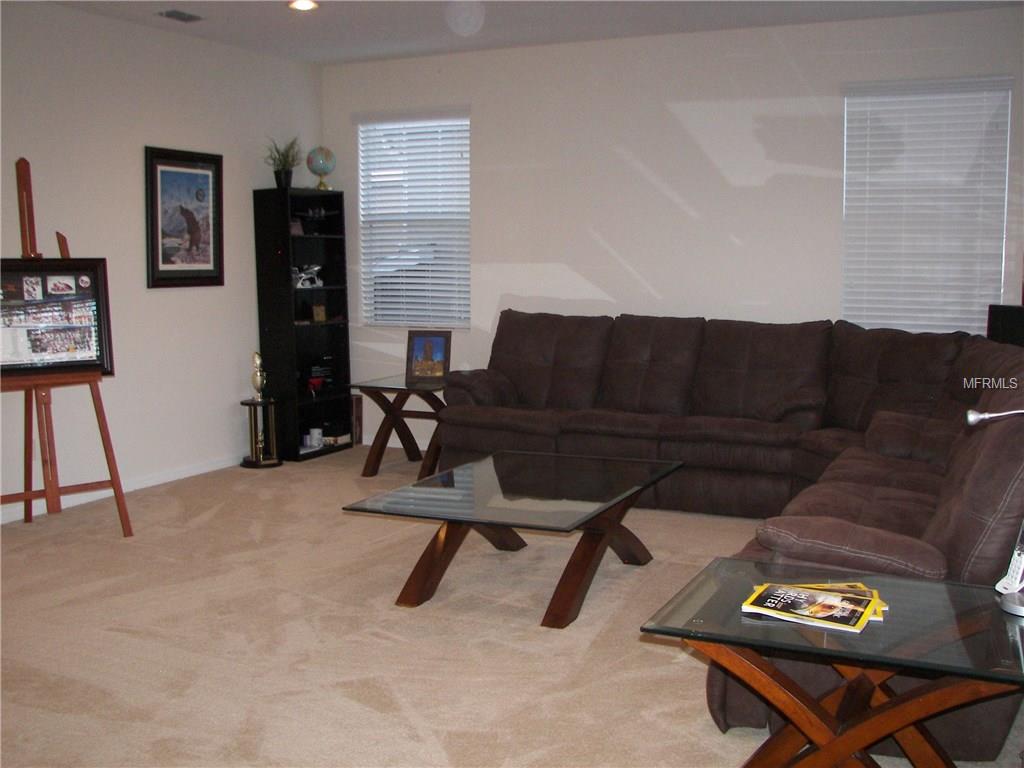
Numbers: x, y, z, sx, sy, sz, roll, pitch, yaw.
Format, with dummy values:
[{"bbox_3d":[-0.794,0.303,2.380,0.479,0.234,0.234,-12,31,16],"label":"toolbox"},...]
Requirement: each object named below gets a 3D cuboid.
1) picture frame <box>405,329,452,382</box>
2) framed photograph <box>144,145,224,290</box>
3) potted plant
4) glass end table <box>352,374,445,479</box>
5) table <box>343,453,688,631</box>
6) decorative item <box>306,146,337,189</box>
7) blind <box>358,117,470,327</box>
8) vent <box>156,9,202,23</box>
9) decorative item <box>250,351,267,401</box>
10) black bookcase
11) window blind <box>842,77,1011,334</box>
[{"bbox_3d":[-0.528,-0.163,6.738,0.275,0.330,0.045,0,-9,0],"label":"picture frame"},{"bbox_3d":[-1.961,-0.990,6.410,0.035,0.804,0.626,4,8,27],"label":"framed photograph"},{"bbox_3d":[-1.501,-1.455,6.996,0.248,0.348,0.248,0,7,0],"label":"potted plant"},{"bbox_3d":[-0.559,0.270,6.859,0.618,0.582,0.757,4,8,26],"label":"glass end table"},{"bbox_3d":[0.070,0.629,4.488,0.904,0.427,1.341,3,8,25],"label":"table"},{"bbox_3d":[-1.316,-1.488,7.348,0.204,0.303,0.204,0,7,0],"label":"decorative item"},{"bbox_3d":[-0.681,-1.114,7.393,0.894,1.424,0.060,4,8,26],"label":"blind"},{"bbox_3d":[-1.847,-2.051,5.935,0.160,0.025,0.255,4,8,26],"label":"vent"},{"bbox_3d":[-1.681,-0.054,7.024,0.088,0.331,0.080,0,7,0],"label":"decorative item"},{"bbox_3d":[-1.418,-0.411,7.270,0.298,1.787,0.596,3,8,28],"label":"black bookcase"},{"bbox_3d":[2.290,-0.980,5.913,0.860,1.430,0.060,4,8,26],"label":"window blind"}]

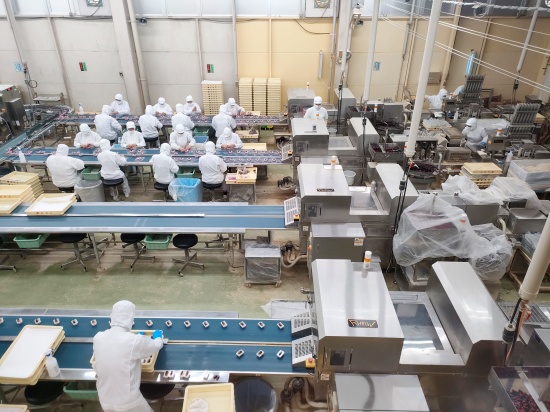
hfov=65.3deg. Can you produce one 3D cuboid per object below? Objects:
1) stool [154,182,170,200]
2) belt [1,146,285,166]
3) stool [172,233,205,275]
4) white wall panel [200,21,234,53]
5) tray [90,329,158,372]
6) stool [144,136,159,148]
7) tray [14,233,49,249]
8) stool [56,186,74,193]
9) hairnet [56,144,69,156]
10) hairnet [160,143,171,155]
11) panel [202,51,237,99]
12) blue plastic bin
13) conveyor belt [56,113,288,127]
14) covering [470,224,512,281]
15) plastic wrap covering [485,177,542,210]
[{"bbox_3d":[-2.099,-0.210,8.220,0.440,0.480,0.440,1,29,1],"label":"stool"},{"bbox_3d":[-2.430,-0.852,7.948,5.000,0.130,0.700,0,30,0],"label":"belt"},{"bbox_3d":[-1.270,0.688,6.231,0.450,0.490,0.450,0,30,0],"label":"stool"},{"bbox_3d":[-1.501,-4.439,11.196,0.900,0.820,0.040,0,30,0],"label":"white wall panel"},{"bbox_3d":[-1.464,1.436,4.307,0.600,0.120,0.410,1,29,1],"label":"tray"},{"bbox_3d":[-2.758,-1.277,9.577,0.420,0.480,0.420,0,30,0],"label":"stool"},{"bbox_3d":[-3.741,0.463,6.761,0.443,0.168,0.500,1,29,1],"label":"tray"},{"bbox_3d":[-3.758,-0.159,7.878,0.420,0.530,0.420,0,30,0],"label":"stool"},{"bbox_3d":[-3.707,-0.971,7.498,0.190,0.230,0.220,8,31,13],"label":"hairnet"},{"bbox_3d":[-1.923,-1.012,7.545,0.185,0.230,0.220,8,31,13],"label":"hairnet"},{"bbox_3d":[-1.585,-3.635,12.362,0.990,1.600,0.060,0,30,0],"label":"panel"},{"bbox_3d":[-1.576,-0.188,7.850,0.520,0.560,0.440,0,30,0],"label":"blue plastic bin"},{"bbox_3d":[-2.650,-2.206,11.085,5.995,0.130,0.891,1,29,1],"label":"conveyor belt"},{"bbox_3d":[2.846,0.595,5.689,0.500,0.570,0.450,0,30,0],"label":"covering"},{"bbox_3d":[3.504,-0.108,6.409,0.580,0.420,0.750,0,30,0],"label":"plastic wrap covering"}]

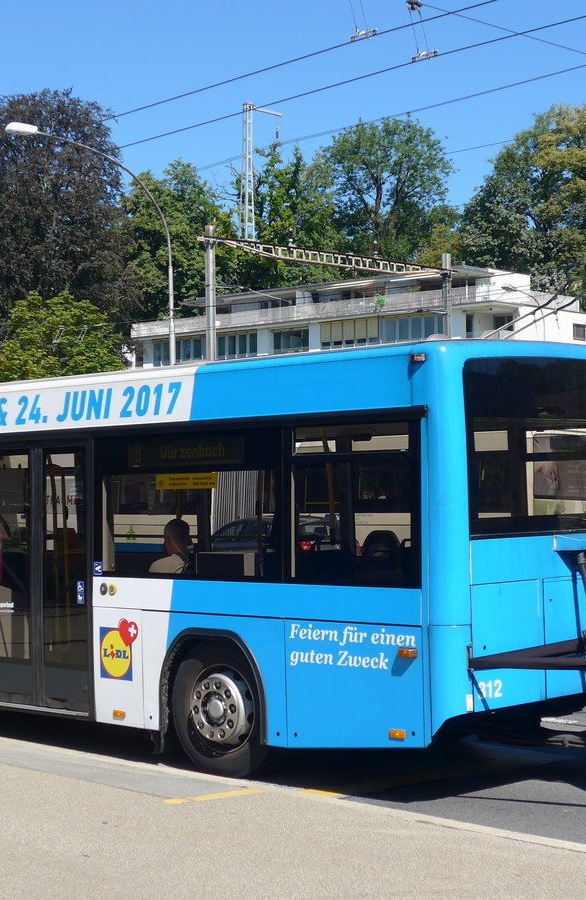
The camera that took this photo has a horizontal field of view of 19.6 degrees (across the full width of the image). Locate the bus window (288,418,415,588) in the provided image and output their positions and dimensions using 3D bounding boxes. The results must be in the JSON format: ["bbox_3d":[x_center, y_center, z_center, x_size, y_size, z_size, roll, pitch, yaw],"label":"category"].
[{"bbox_3d":[0.381,0.349,10.494,0.060,0.998,1.100,1,-2,-44],"label":"bus window"}]

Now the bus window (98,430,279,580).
[{"bbox_3d":[-0.735,0.397,11.645,0.060,0.991,1.940,1,-2,-44],"label":"bus window"}]

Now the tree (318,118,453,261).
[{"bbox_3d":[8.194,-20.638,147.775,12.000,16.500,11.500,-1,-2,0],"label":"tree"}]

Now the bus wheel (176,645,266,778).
[{"bbox_3d":[-0.394,1.716,11.465,0.940,0.940,0.290,-2,-2,41],"label":"bus wheel"}]

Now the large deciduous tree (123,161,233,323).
[{"bbox_3d":[-9.163,-14.943,137.768,10.000,17.000,10.000,-1,-2,0],"label":"large deciduous tree"}]

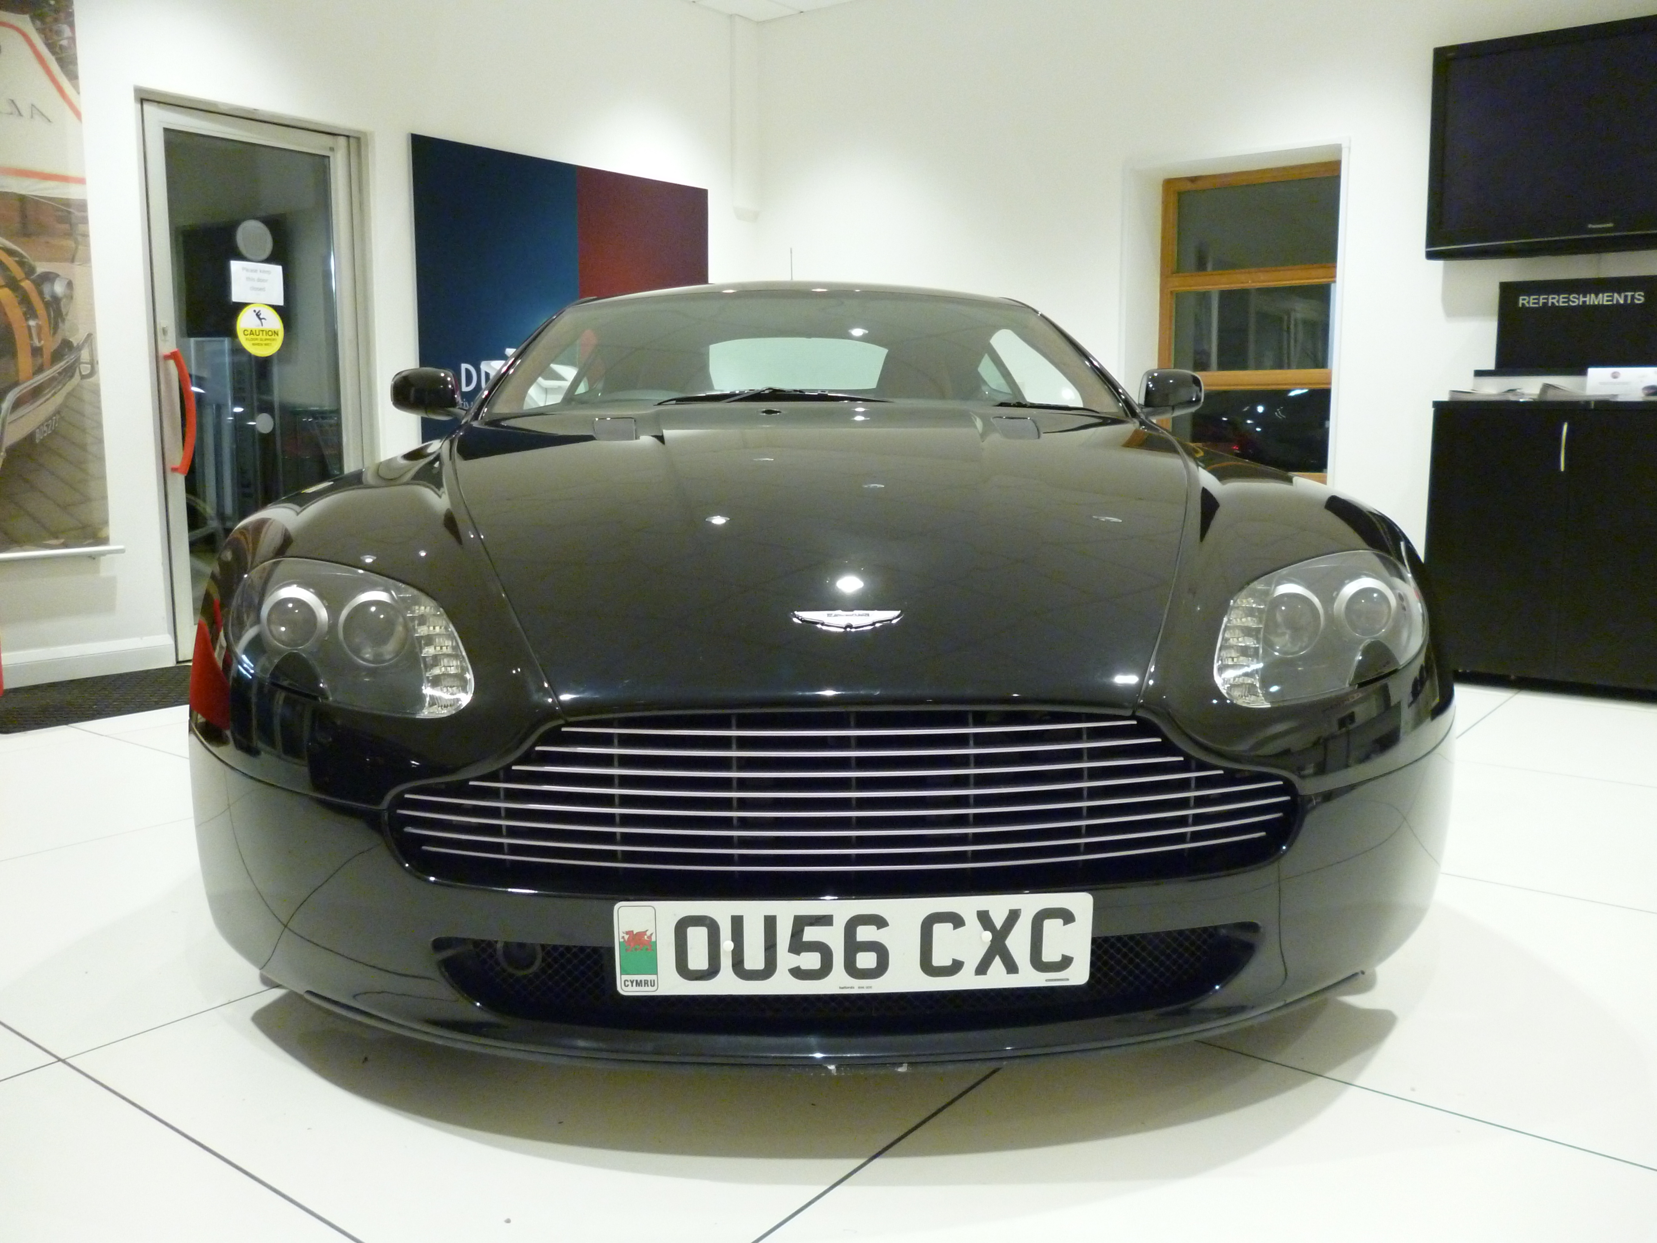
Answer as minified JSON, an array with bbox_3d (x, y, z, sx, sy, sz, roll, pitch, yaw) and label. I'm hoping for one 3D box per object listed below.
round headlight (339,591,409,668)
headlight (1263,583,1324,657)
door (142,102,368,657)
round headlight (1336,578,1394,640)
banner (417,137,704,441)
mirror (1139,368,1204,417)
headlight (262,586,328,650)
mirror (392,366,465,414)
[{"bbox_3d":[-0.590,0.009,1.740,0.095,0.098,0.065,0,7,-3],"label":"round headlight"},{"bbox_3d":[0.622,-0.002,1.800,0.095,0.098,0.065,0,7,-3],"label":"headlight"},{"bbox_3d":[-2.203,-0.896,5.231,0.060,2.040,0.840,6,9,37],"label":"door"},{"bbox_3d":[0.748,-0.019,1.865,0.086,0.088,0.065,0,7,-3],"label":"round headlight"},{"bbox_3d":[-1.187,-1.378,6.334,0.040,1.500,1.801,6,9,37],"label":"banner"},{"bbox_3d":[0.868,-0.578,3.390,0.180,0.125,0.130,0,7,-3],"label":"mirror"},{"bbox_3d":[-0.717,-0.006,1.797,0.088,0.088,0.065,0,7,-3],"label":"headlight"},{"bbox_3d":[-0.988,-0.564,3.300,0.185,0.125,0.130,0,7,-3],"label":"mirror"}]

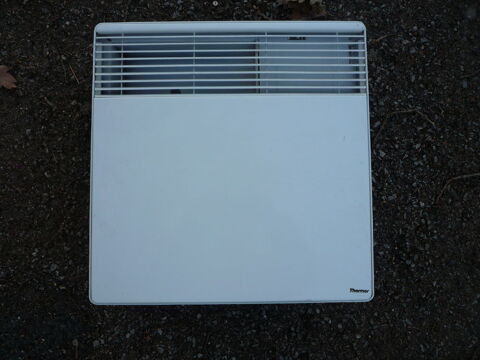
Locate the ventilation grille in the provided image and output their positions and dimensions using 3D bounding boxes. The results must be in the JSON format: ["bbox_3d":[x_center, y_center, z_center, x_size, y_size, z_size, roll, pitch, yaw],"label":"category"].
[{"bbox_3d":[-0.015,-0.192,0.685,0.447,0.020,0.109,0,86,0],"label":"ventilation grille"}]

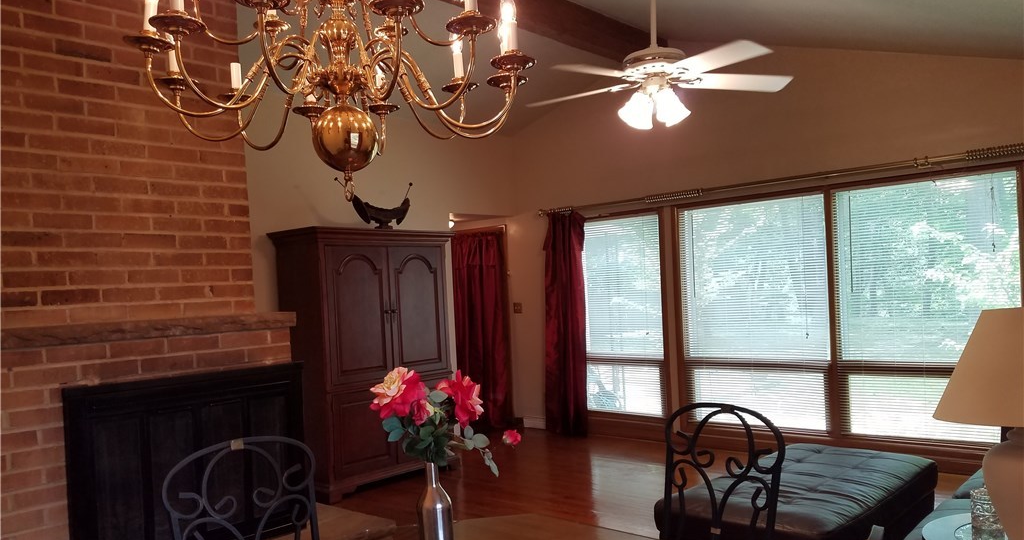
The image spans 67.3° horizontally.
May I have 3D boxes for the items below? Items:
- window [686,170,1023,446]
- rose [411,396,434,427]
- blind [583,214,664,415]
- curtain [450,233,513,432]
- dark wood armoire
[{"bbox_3d":[2.419,0.311,5.862,2.550,1.870,0.120,-4,-2,42],"label":"window"},{"bbox_3d":[-0.187,0.295,1.605,0.052,0.062,0.050,-3,-1,0],"label":"rose"},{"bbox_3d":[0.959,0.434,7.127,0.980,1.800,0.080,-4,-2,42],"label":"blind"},{"bbox_3d":[-0.425,0.647,8.297,0.850,2.040,0.120,-4,-2,42],"label":"curtain"},{"bbox_3d":[-1.094,0.667,5.966,0.614,1.905,1.358,-4,-2,39],"label":"dark wood armoire"}]

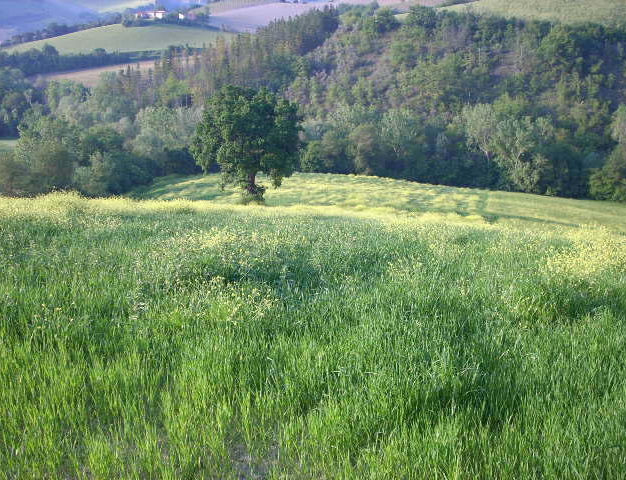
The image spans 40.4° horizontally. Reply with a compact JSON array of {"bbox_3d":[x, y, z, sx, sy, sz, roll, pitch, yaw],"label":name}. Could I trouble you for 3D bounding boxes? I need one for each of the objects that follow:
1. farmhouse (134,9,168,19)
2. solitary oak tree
[{"bbox_3d":[-124.377,-173.635,654.175,24.500,7.500,10.500,-2,14,-9],"label":"farmhouse"},{"bbox_3d":[-6.854,-9.647,85.629,11.008,11.742,11.008,0,13,0],"label":"solitary oak tree"}]

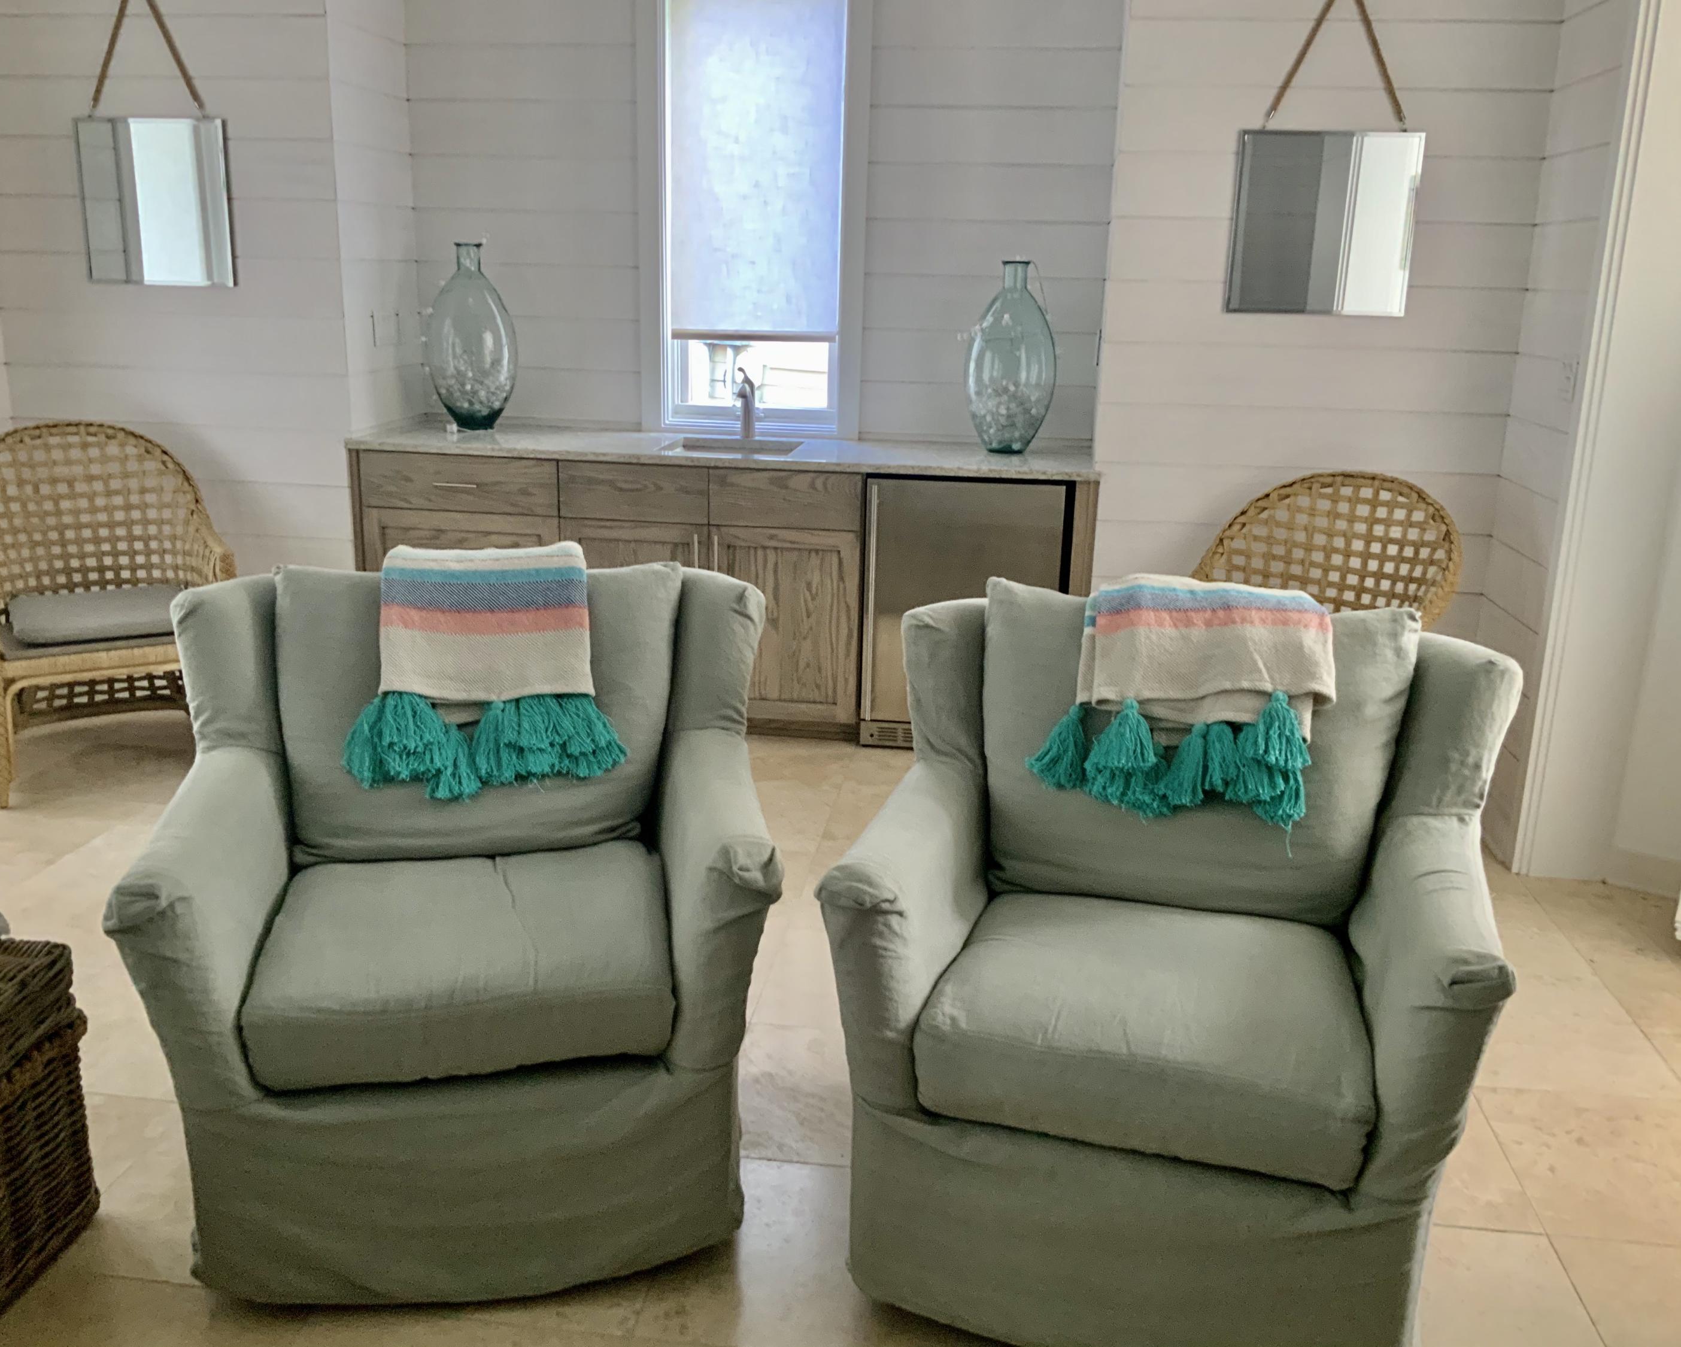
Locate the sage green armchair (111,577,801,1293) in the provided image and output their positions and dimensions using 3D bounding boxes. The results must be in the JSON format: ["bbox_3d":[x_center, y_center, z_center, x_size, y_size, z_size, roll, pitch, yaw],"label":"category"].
[{"bbox_3d":[-0.600,0.342,2.484,0.900,0.920,0.910,-1,15,-11],"label":"sage green armchair"}]

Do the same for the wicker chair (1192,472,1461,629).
[{"bbox_3d":[1.185,-0.028,3.968,0.630,0.950,0.640,14,19,38],"label":"wicker chair"}]

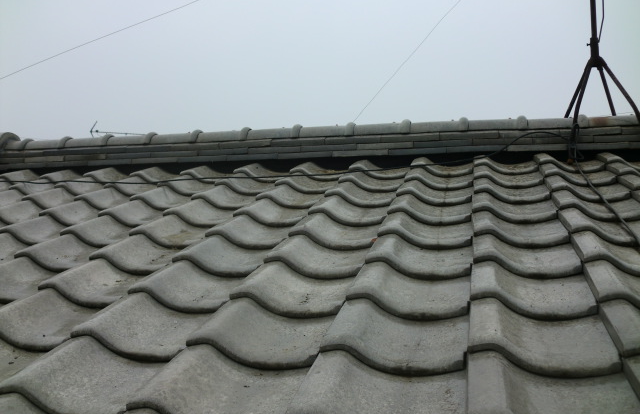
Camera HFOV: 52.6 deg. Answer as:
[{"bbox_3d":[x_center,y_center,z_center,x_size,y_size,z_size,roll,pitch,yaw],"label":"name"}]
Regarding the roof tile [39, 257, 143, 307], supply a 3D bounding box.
[{"bbox_3d":[-0.536,0.192,1.718,0.285,0.063,0.280,-1,11,14],"label":"roof tile"}]

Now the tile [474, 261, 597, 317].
[{"bbox_3d":[0.486,0.174,1.444,0.285,0.060,0.285,-1,11,14],"label":"tile"}]

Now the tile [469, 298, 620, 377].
[{"bbox_3d":[0.428,0.231,1.222,0.285,0.060,0.285,-1,11,14],"label":"tile"}]

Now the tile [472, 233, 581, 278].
[{"bbox_3d":[0.545,0.116,1.666,0.285,0.060,0.285,-1,11,14],"label":"tile"}]

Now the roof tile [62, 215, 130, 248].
[{"bbox_3d":[-0.672,0.073,2.211,0.285,0.060,0.285,-1,11,14],"label":"roof tile"}]

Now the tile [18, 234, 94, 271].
[{"bbox_3d":[-0.734,0.134,2.003,0.285,0.063,0.280,-1,11,14],"label":"tile"}]

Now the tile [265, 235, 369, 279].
[{"bbox_3d":[0.027,0.129,1.808,0.285,0.063,0.280,-1,11,14],"label":"tile"}]

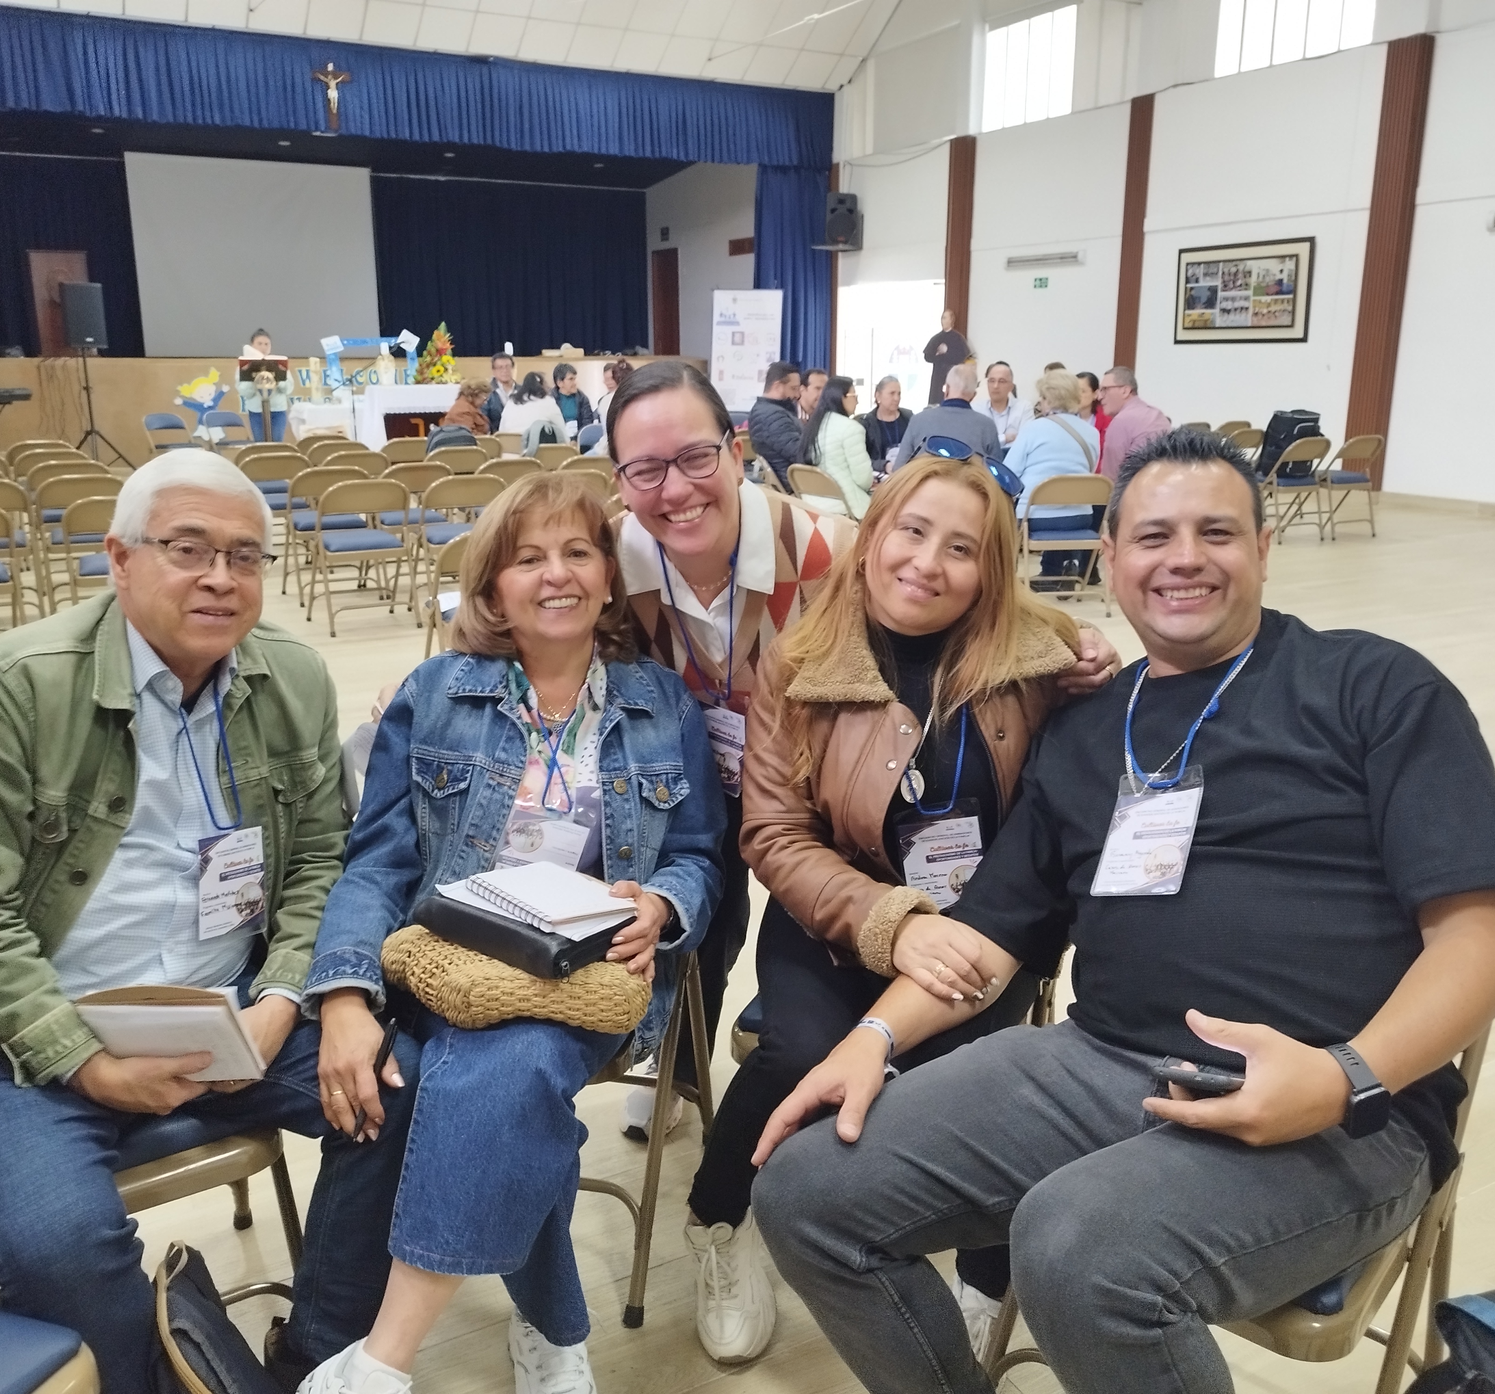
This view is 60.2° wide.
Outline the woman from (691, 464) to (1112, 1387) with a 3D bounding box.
[{"bbox_3d":[0.220,0.249,1.908,0.560,1.220,0.640,2,15,8],"label":"woman"}]

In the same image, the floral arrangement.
[{"bbox_3d":[-3.693,-4.054,15.245,0.490,0.700,0.380,-8,17,-28],"label":"floral arrangement"}]

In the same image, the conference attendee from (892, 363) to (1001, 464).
[{"bbox_3d":[1.128,-1.216,7.280,0.570,1.310,0.800,1,15,4],"label":"conference attendee"}]

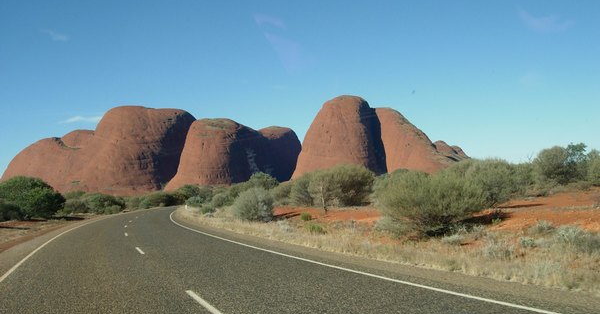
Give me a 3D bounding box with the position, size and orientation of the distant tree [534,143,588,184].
[{"bbox_3d":[22.938,0.660,58.000,4.930,3.870,4.190,-3,-3,0],"label":"distant tree"}]

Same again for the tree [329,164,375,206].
[{"bbox_3d":[4.535,2.532,58.000,4.050,3.740,3.650,-3,-3,0],"label":"tree"}]

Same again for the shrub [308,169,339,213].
[{"bbox_3d":[1.605,2.306,45.000,2.050,3.040,2.050,-3,-3,0],"label":"shrub"}]

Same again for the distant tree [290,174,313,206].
[{"bbox_3d":[0.159,3.560,70.000,2.760,3.400,2.760,-3,-3,0],"label":"distant tree"}]

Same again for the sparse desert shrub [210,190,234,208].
[{"bbox_3d":[-9.473,5.222,80.000,3.040,2.310,2.880,-3,-3,0],"label":"sparse desert shrub"}]

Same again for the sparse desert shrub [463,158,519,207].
[{"bbox_3d":[9.062,1.243,31.500,2.770,2.340,2.630,-3,-3,0],"label":"sparse desert shrub"}]

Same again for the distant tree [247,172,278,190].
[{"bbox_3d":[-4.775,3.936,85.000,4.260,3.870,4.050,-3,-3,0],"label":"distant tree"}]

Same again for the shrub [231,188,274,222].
[{"bbox_3d":[-2.668,2.724,37.000,2.470,1.910,2.350,-3,-3,0],"label":"shrub"}]

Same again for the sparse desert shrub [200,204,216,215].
[{"bbox_3d":[-8.335,4.805,60.000,1.460,0.960,1.380,-3,-3,0],"label":"sparse desert shrub"}]

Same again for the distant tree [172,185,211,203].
[{"bbox_3d":[-19.766,6.923,120.000,6.920,3.830,5.880,-3,-3,0],"label":"distant tree"}]

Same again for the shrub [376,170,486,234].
[{"bbox_3d":[4.093,1.432,20.500,3.420,2.020,3.080,-3,-3,0],"label":"shrub"}]

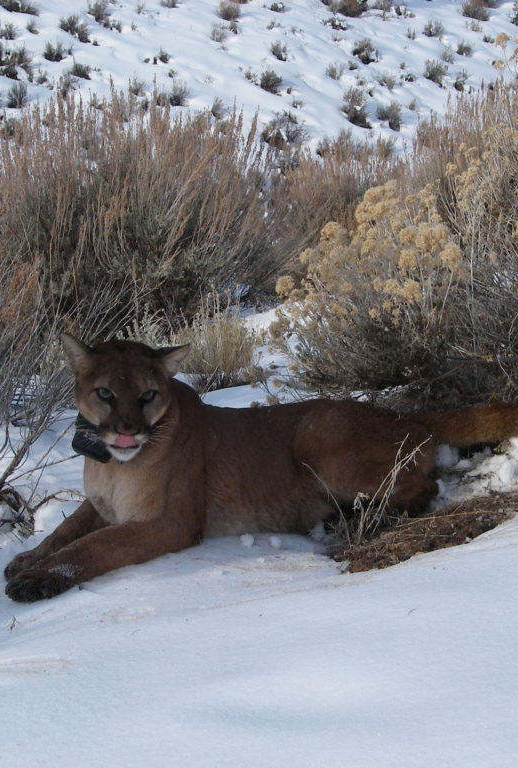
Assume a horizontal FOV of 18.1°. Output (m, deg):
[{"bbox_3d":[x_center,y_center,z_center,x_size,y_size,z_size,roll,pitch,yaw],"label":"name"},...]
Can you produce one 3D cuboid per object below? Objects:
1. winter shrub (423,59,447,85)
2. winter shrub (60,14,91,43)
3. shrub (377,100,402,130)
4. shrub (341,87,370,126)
[{"bbox_3d":[2.929,-5.186,27.000,0.398,0.431,0.378,0,13,0],"label":"winter shrub"},{"bbox_3d":[-3.384,-6.555,30.000,0.590,0.516,0.561,0,13,0],"label":"winter shrub"},{"bbox_3d":[1.925,-3.961,24.000,0.354,0.443,0.336,0,13,0],"label":"shrub"},{"bbox_3d":[1.423,-4.093,24.000,0.413,0.590,0.392,0,13,0],"label":"shrub"}]

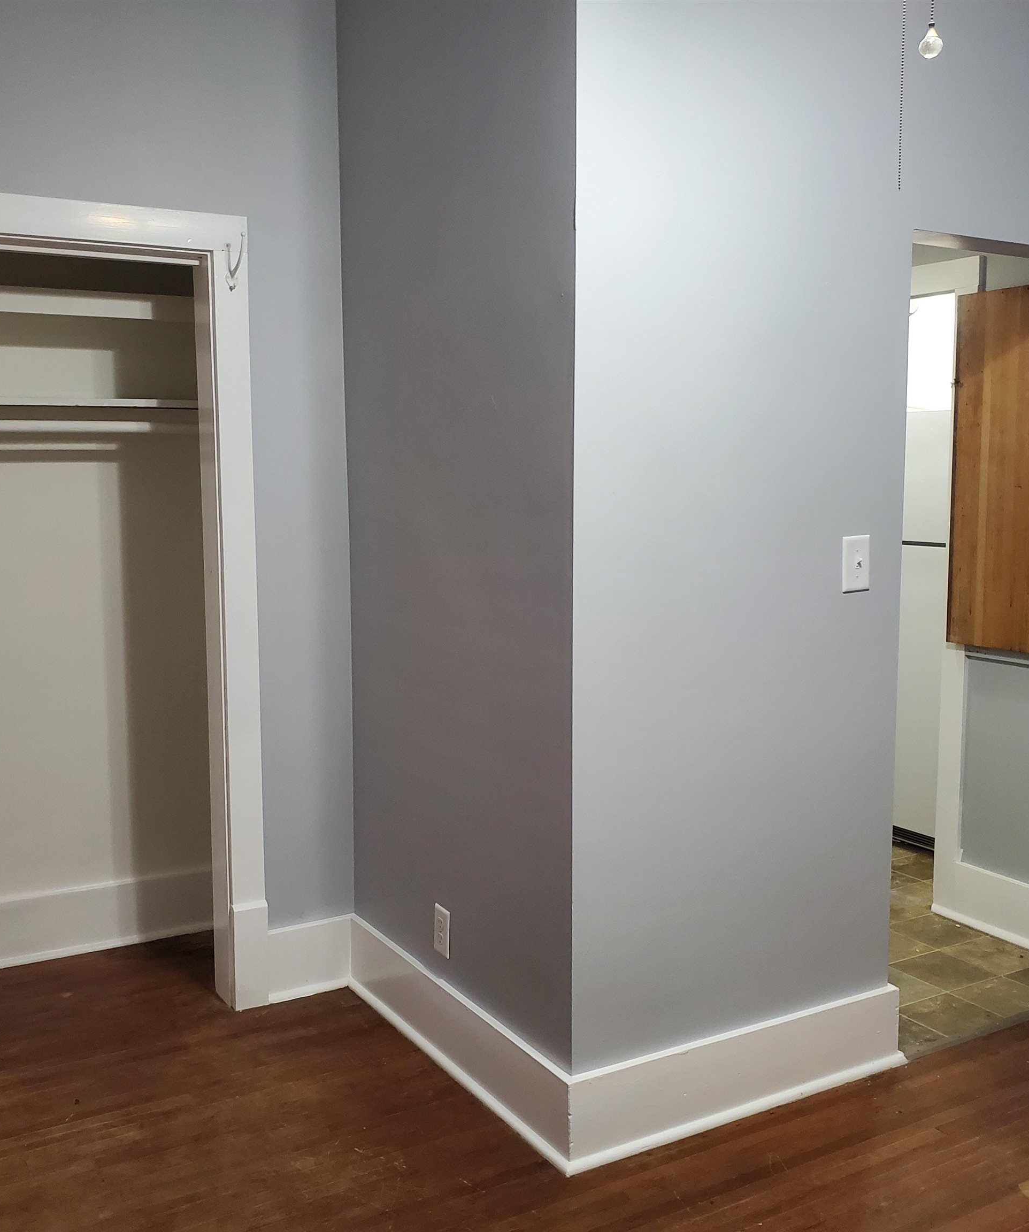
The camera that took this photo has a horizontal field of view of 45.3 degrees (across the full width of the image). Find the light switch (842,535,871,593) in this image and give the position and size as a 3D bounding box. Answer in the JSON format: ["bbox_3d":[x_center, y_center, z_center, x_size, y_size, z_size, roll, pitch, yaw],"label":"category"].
[{"bbox_3d":[0.797,-0.120,2.869,0.081,0.128,0.014,-4,7,-30],"label":"light switch"}]

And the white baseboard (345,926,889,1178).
[{"bbox_3d":[0.254,0.987,3.304,1.005,0.194,1.149,-4,7,-30],"label":"white baseboard"}]

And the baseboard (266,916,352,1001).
[{"bbox_3d":[-0.570,0.970,3.482,0.262,0.195,0.035,-4,7,-30],"label":"baseboard"}]

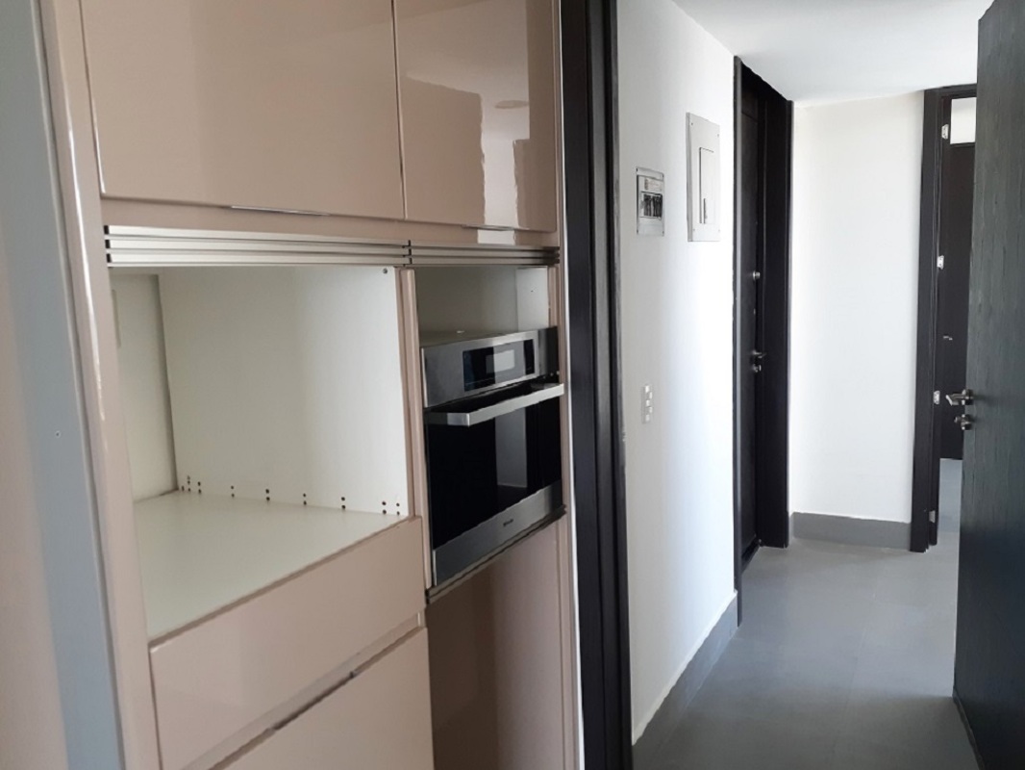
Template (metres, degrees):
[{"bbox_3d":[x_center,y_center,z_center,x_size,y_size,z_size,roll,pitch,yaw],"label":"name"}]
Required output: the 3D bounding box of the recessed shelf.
[{"bbox_3d":[-0.585,0.285,1.375,0.600,0.022,0.546,2,9,28],"label":"recessed shelf"}]

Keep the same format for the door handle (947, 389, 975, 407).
[{"bbox_3d":[1.472,0.043,2.635,0.062,0.054,0.156,1,9,22],"label":"door handle"}]

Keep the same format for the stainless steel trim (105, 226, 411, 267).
[{"bbox_3d":[-0.339,-0.200,1.197,0.025,0.046,0.605,2,9,28],"label":"stainless steel trim"}]

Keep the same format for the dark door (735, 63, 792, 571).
[{"bbox_3d":[1.155,-0.199,3.844,0.164,2.389,1.109,2,9,30],"label":"dark door"}]

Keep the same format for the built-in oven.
[{"bbox_3d":[-0.209,0.116,1.866,0.525,0.460,0.583,2,9,28],"label":"built-in oven"}]

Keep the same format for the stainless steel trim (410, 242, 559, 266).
[{"bbox_3d":[-0.045,-0.281,1.735,0.025,0.046,0.632,2,9,28],"label":"stainless steel trim"}]

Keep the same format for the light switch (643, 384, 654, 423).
[{"bbox_3d":[0.422,0.056,2.446,0.010,0.116,0.107,2,9,30],"label":"light switch"}]

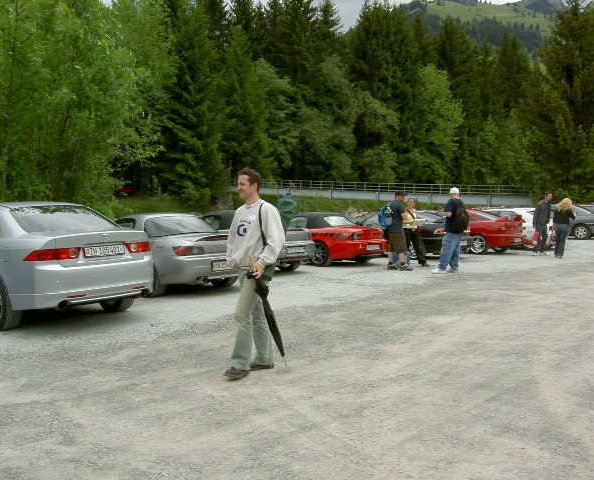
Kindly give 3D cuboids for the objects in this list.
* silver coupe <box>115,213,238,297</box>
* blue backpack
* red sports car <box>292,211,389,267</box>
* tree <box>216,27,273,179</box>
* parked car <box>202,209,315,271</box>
[{"bbox_3d":[-2.621,0.175,11.471,4.130,1.285,1.750,3,5,42],"label":"silver coupe"},{"bbox_3d":[1.957,-0.531,13.900,0.250,0.520,0.330,-2,4,-30],"label":"blue backpack"},{"bbox_3d":[0.297,-0.081,15.991,4.130,1.285,1.750,3,5,42],"label":"red sports car"},{"bbox_3d":[-6.013,-15.177,72.000,6.500,18.300,6.500,0,3,0],"label":"tree"},{"bbox_3d":[-1.499,0.020,14.174,1.750,1.285,4.130,-3,5,-45],"label":"parked car"}]

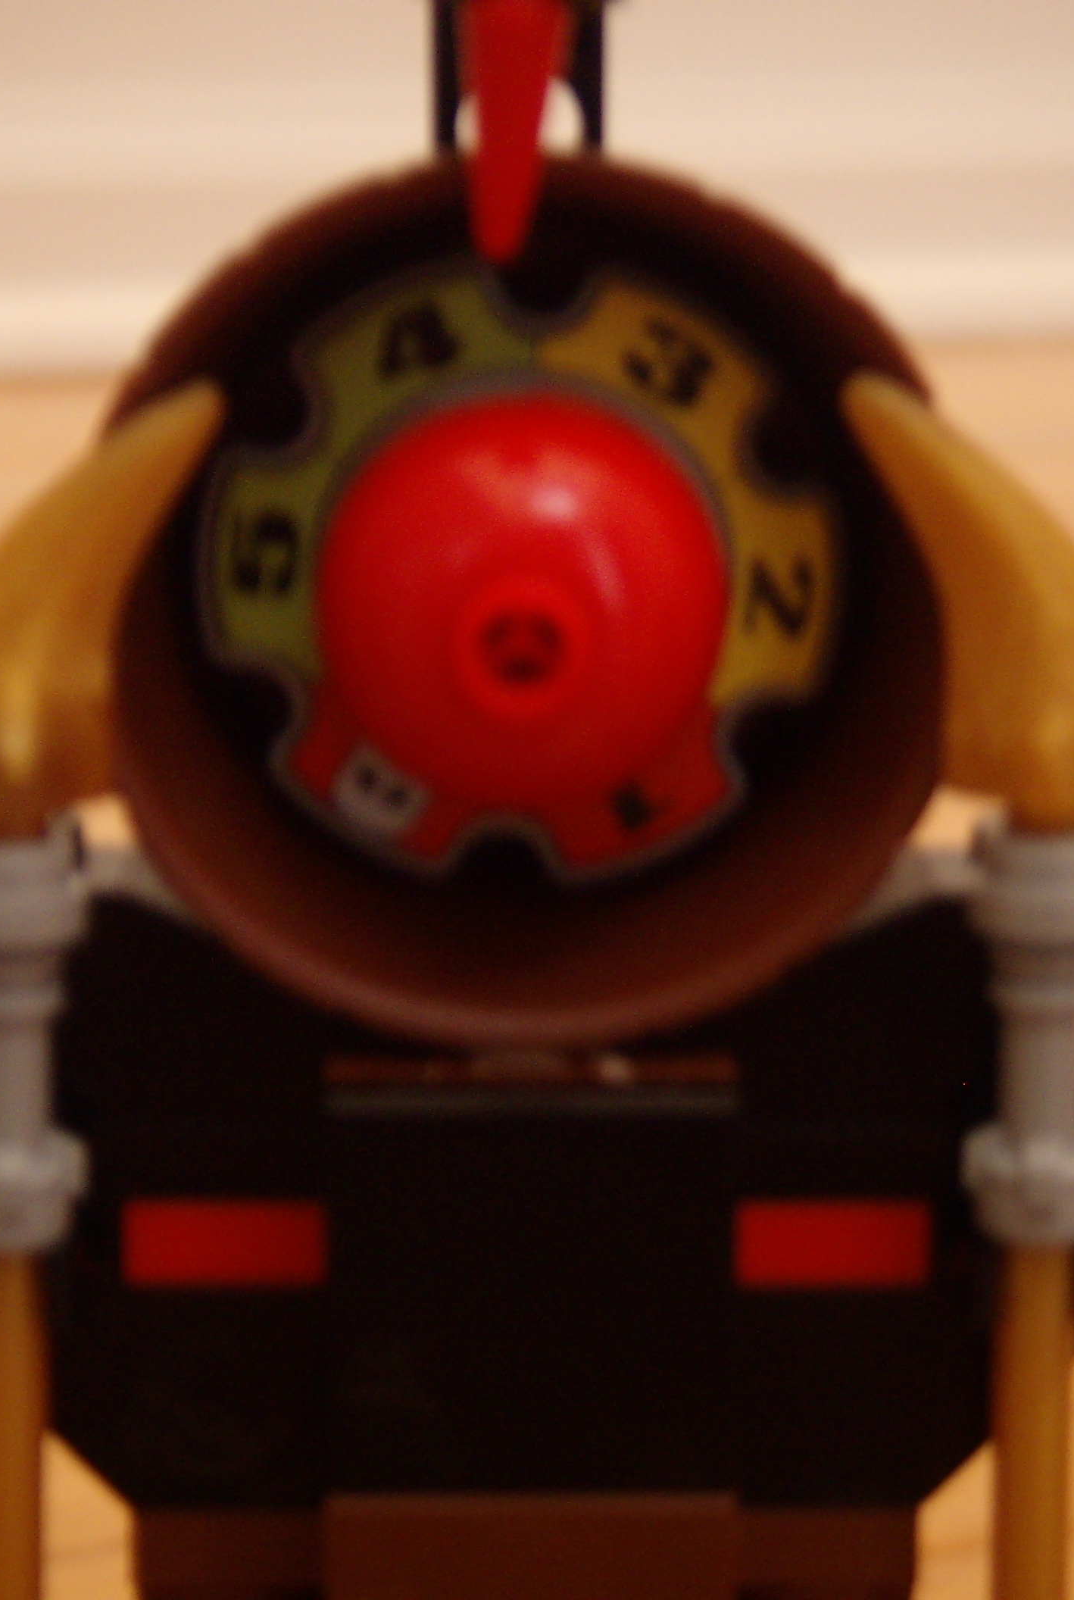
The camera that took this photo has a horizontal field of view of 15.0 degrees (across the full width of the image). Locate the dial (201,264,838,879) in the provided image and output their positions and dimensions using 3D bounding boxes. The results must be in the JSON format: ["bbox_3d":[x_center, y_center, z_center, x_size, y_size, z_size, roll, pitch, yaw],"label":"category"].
[{"bbox_3d":[-0.001,-0.009,0.161,0.025,0.025,0.004,0,13,0],"label":"dial"}]

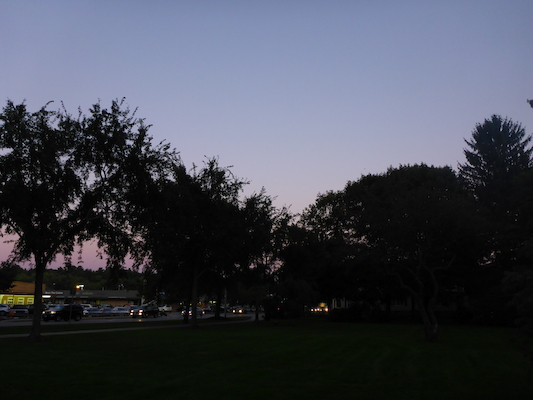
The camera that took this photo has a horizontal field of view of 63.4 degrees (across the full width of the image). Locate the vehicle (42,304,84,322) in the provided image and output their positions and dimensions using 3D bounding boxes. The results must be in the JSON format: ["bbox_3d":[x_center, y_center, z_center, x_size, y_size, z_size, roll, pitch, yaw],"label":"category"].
[{"bbox_3d":[-22.317,12.426,47.404,1.880,1.800,4.600,-5,-15,18],"label":"vehicle"}]

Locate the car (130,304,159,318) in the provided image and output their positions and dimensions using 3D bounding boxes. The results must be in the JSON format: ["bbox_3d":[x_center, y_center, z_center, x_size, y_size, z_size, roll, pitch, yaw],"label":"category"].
[{"bbox_3d":[-17.079,15.648,60.514,1.900,1.800,4.800,-5,-15,18],"label":"car"}]

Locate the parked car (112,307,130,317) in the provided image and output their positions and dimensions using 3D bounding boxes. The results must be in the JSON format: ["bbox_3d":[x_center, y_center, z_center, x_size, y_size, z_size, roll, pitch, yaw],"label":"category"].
[{"bbox_3d":[-23.927,18.191,70.187,4.600,1.480,1.800,-11,-17,37],"label":"parked car"}]

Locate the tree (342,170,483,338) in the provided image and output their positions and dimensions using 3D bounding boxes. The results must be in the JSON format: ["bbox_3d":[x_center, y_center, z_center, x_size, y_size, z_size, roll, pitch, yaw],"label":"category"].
[{"bbox_3d":[7.217,2.440,21.025,6.900,8.600,6.600,0,-14,0],"label":"tree"}]

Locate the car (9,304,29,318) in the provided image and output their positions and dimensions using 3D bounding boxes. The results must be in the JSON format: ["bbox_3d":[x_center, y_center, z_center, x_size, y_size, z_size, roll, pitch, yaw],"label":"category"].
[{"bbox_3d":[-33.887,15.363,59.039,1.850,1.650,4.600,13,-19,-41],"label":"car"}]

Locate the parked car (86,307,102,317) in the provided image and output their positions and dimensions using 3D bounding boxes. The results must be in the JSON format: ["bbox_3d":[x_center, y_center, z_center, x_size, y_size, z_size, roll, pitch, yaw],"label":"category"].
[{"bbox_3d":[-26.482,17.117,65.817,4.600,1.480,1.800,-11,-18,39],"label":"parked car"}]

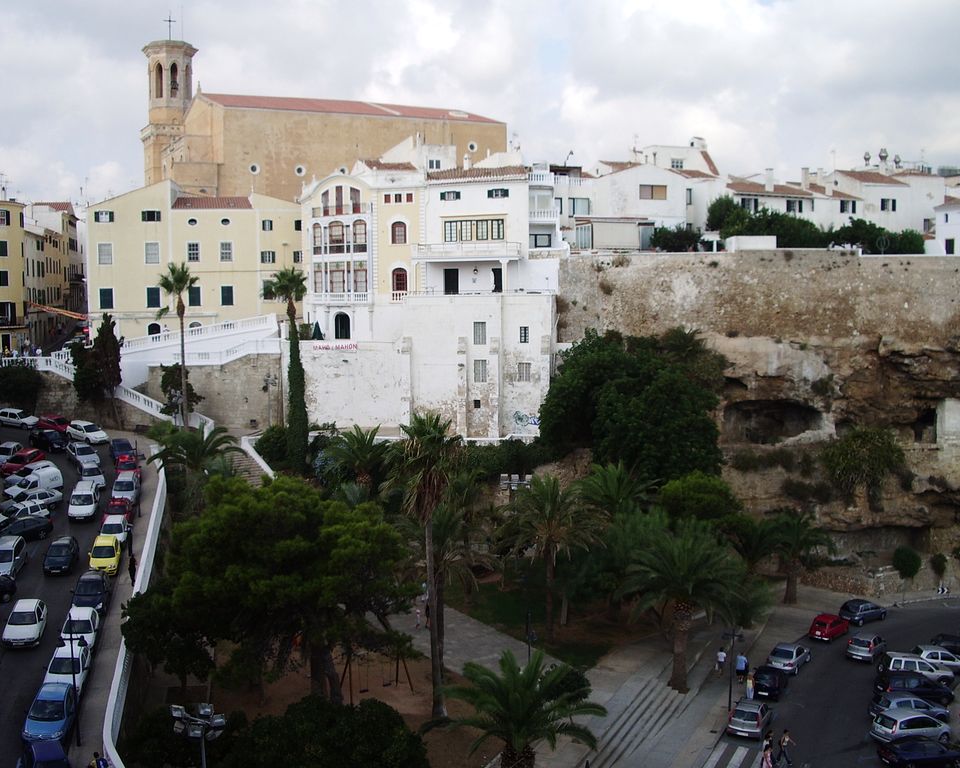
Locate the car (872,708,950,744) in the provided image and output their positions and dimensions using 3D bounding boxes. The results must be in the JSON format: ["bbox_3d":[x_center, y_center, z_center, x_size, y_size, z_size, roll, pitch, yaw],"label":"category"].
[{"bbox_3d":[23.220,18.390,55.530,4.200,1.540,1.760,0,4,-22],"label":"car"}]

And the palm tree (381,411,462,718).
[{"bbox_3d":[-2.830,9.330,52.940,3.900,15.930,3.900,-1,5,0],"label":"palm tree"}]

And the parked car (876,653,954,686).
[{"bbox_3d":[26.934,17.648,64.042,4.350,1.740,1.780,1,4,-4],"label":"parked car"}]

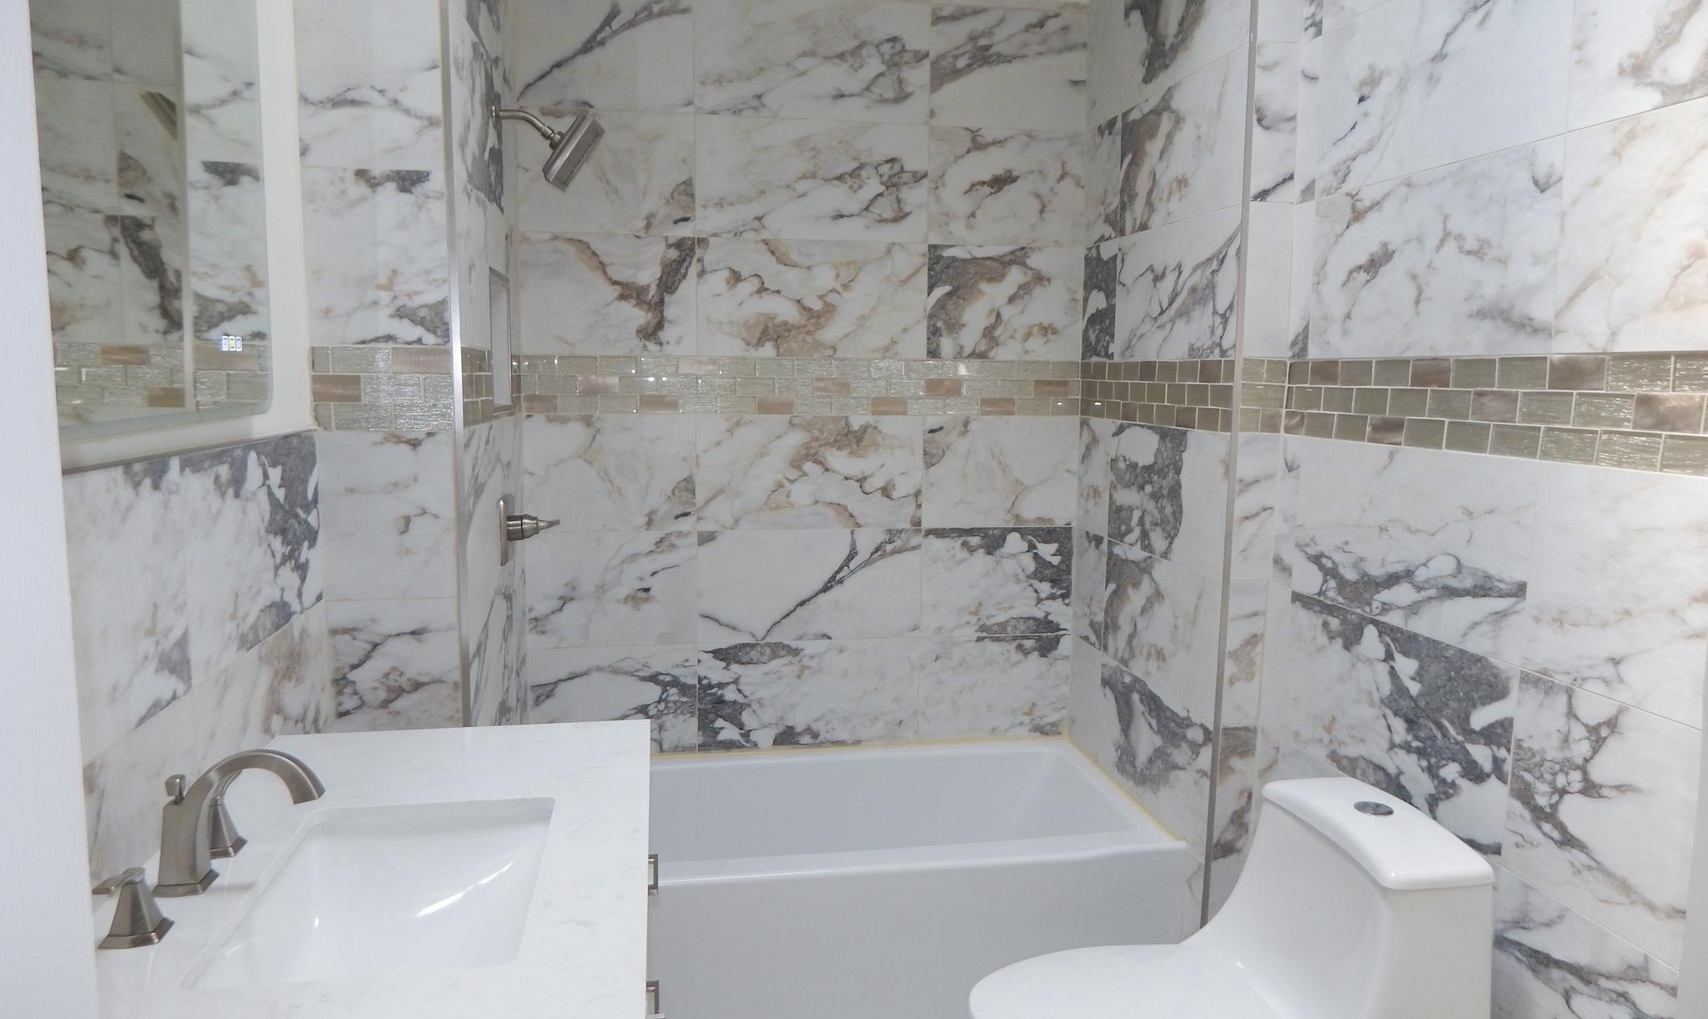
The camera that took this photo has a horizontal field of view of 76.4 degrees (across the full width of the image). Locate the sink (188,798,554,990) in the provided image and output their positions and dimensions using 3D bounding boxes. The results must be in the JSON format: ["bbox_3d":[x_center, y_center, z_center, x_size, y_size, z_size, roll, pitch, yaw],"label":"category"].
[{"bbox_3d":[-0.515,0.509,1.251,0.330,0.159,0.438,-1,7,-10],"label":"sink"}]

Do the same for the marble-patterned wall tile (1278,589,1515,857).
[{"bbox_3d":[0.930,0.347,1.900,0.010,0.305,0.605,-1,7,-10],"label":"marble-patterned wall tile"}]

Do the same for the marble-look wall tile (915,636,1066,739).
[{"bbox_3d":[0.396,0.503,3.057,0.430,0.300,0.012,-1,7,-8],"label":"marble-look wall tile"}]

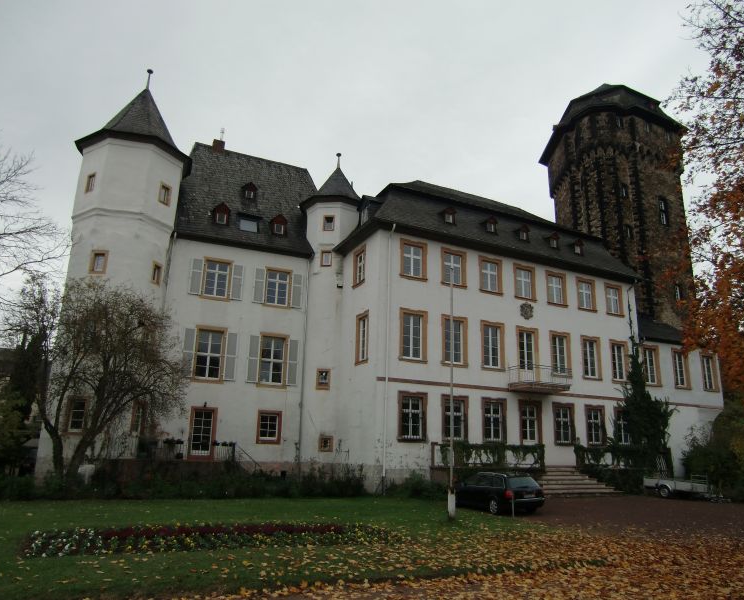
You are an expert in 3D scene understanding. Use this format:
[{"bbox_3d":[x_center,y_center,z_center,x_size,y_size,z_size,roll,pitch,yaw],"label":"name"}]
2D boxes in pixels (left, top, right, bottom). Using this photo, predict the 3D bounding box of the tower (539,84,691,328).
[{"bbox_3d":[20.381,-2.529,45.557,11.664,32.800,11.664,-4,-15,24],"label":"tower"}]

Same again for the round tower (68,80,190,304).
[{"bbox_3d":[-14.058,-1.840,31.176,6.200,23.124,6.200,5,-15,-14],"label":"round tower"}]

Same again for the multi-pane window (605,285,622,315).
[{"bbox_3d":[15.738,-0.031,36.143,1.461,1.784,0.180,9,-16,-27],"label":"multi-pane window"}]

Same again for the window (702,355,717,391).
[{"bbox_3d":[24.073,5.169,39.565,1.152,2.422,0.180,9,-16,-27],"label":"window"}]

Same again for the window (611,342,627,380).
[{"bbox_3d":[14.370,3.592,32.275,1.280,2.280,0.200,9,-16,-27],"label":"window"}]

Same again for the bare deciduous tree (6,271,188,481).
[{"bbox_3d":[-11.990,3.545,24.378,7.000,9.025,6.600,8,-16,-25],"label":"bare deciduous tree"}]

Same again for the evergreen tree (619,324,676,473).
[{"bbox_3d":[16.235,5.756,32.672,2.900,8.300,2.500,9,-15,-25],"label":"evergreen tree"}]

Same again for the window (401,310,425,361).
[{"bbox_3d":[2.065,1.801,27.685,1.329,2.459,0.200,9,-15,-25],"label":"window"}]

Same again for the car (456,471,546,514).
[{"bbox_3d":[4.993,7.767,22.548,1.790,1.460,4.700,6,-16,-19],"label":"car"}]

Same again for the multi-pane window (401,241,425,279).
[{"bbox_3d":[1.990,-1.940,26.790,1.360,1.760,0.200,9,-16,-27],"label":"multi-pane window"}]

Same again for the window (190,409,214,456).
[{"bbox_3d":[-8.892,6.955,29.133,1.001,2.381,0.180,9,-16,-27],"label":"window"}]

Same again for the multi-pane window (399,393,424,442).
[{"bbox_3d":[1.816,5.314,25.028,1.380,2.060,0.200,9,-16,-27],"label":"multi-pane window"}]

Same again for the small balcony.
[{"bbox_3d":[8.877,4.301,29.730,2.750,1.220,1.500,9,-15,-25],"label":"small balcony"}]

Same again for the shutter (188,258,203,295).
[{"bbox_3d":[-10.447,-1.374,33.020,0.683,2.193,0.080,8,-16,-23],"label":"shutter"}]

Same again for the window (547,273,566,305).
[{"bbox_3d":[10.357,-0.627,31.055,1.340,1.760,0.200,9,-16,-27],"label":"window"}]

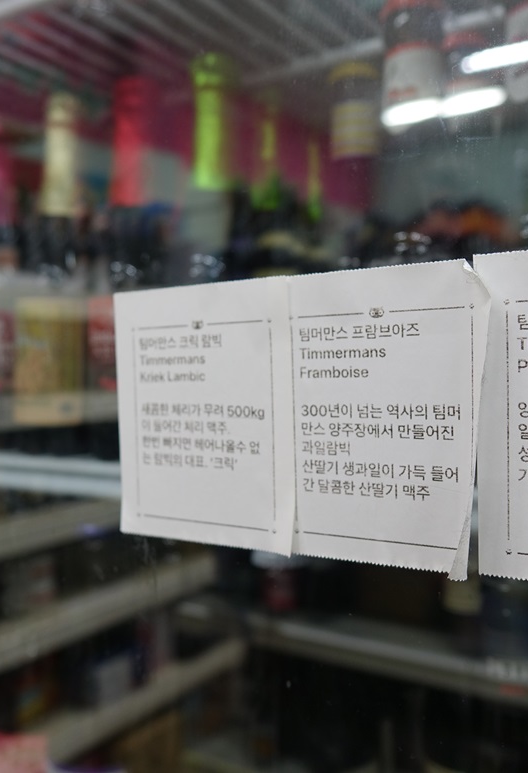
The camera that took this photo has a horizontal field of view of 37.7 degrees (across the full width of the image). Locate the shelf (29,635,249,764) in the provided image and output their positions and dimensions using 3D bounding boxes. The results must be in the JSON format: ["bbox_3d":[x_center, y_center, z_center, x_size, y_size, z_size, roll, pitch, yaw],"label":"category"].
[{"bbox_3d":[-0.491,0.819,2.023,0.350,0.070,1.000,0,2,32],"label":"shelf"}]

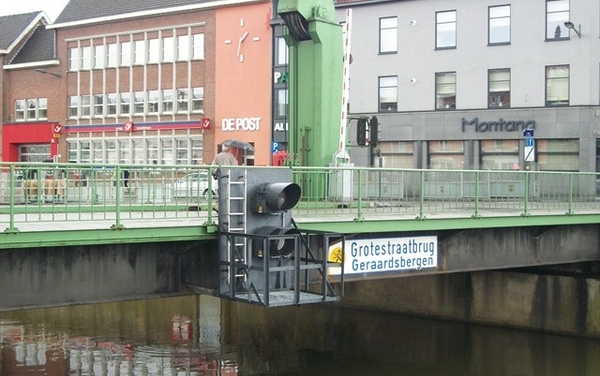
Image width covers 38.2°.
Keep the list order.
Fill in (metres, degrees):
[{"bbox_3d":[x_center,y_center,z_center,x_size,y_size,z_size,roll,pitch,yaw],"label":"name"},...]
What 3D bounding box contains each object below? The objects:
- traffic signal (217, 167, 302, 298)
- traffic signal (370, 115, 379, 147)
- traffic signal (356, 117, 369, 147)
[{"bbox_3d":[-0.596,0.820,16.510,1.680,2.360,0.950,0,0,-38],"label":"traffic signal"},{"bbox_3d":[2.831,-2.119,32.500,0.310,1.130,0.430,0,0,-30],"label":"traffic signal"},{"bbox_3d":[2.332,-2.081,32.500,0.400,1.040,0.290,0,0,-37],"label":"traffic signal"}]

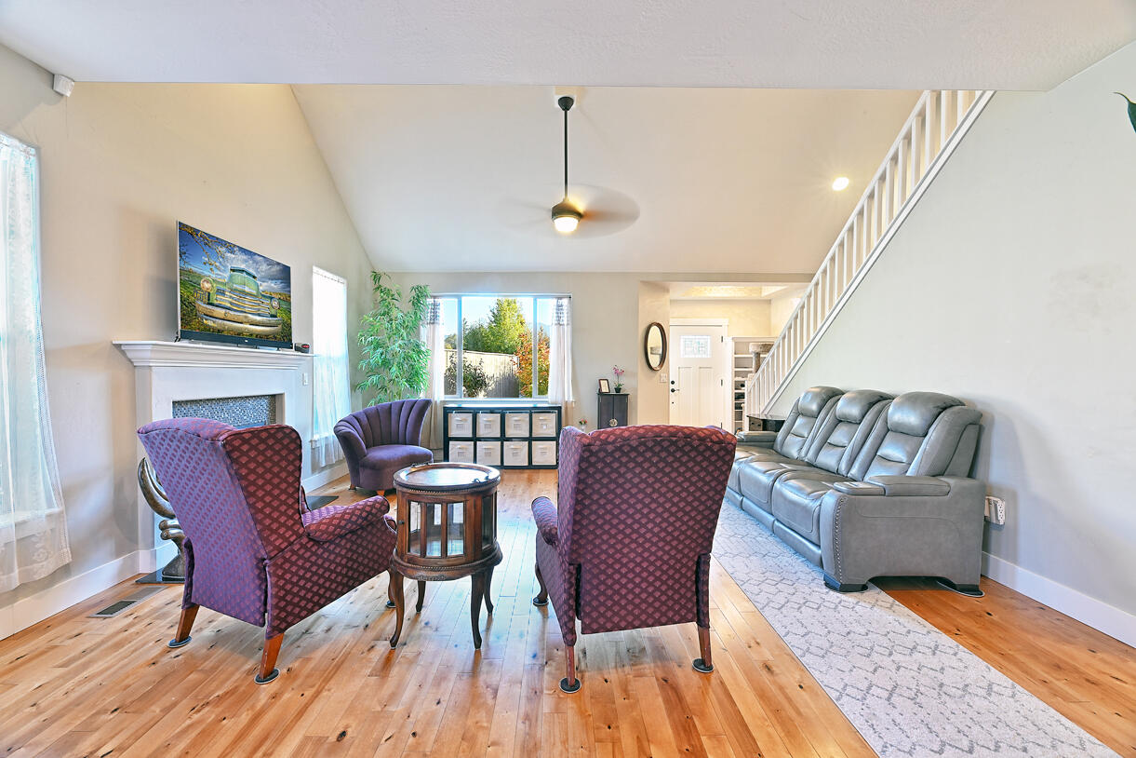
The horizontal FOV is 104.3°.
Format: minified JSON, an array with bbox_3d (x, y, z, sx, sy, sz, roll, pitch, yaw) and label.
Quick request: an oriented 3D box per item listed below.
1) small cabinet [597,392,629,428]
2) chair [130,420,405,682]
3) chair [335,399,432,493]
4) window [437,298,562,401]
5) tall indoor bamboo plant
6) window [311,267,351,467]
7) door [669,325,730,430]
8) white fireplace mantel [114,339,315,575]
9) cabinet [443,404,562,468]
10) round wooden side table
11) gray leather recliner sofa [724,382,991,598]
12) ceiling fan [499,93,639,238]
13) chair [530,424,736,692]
[{"bbox_3d":[0.593,0.676,5.902,0.413,0.953,0.312,0,1,0],"label":"small cabinet"},{"bbox_3d":[-1.370,0.676,2.120,0.726,1.033,0.847,0,1,23],"label":"chair"},{"bbox_3d":[-1.850,0.696,4.548,0.820,0.900,0.800,1,1,40],"label":"chair"},{"bbox_3d":[-0.945,-0.432,6.015,1.880,1.430,0.100,0,1,-1],"label":"window"},{"bbox_3d":[-2.167,-0.067,5.431,0.897,2.449,0.827,0,1,0],"label":"tall indoor bamboo plant"},{"bbox_3d":[-2.591,-0.115,4.806,0.100,2.070,0.830,0,1,-1],"label":"window"},{"bbox_3d":[2.150,0.082,7.452,1.000,2.060,0.080,0,1,-1],"label":"door"},{"bbox_3d":[-2.498,0.478,3.378,0.262,1.401,1.673,0,1,0],"label":"white fireplace mantel"},{"bbox_3d":[-0.815,0.748,5.704,1.470,0.770,0.390,0,1,-1],"label":"cabinet"},{"bbox_3d":[-0.573,0.818,2.094,0.504,0.751,0.504,0,1,0],"label":"round wooden side table"},{"bbox_3d":[1.956,0.628,3.520,1.008,1.099,2.167,0,1,0],"label":"gray leather recliner sofa"},{"bbox_3d":[-0.004,-2.007,4.127,1.310,1.280,1.310,0,1,-1],"label":"ceiling fan"},{"bbox_3d":[0.235,0.671,2.008,0.760,1.010,0.880,0,1,-12],"label":"chair"}]

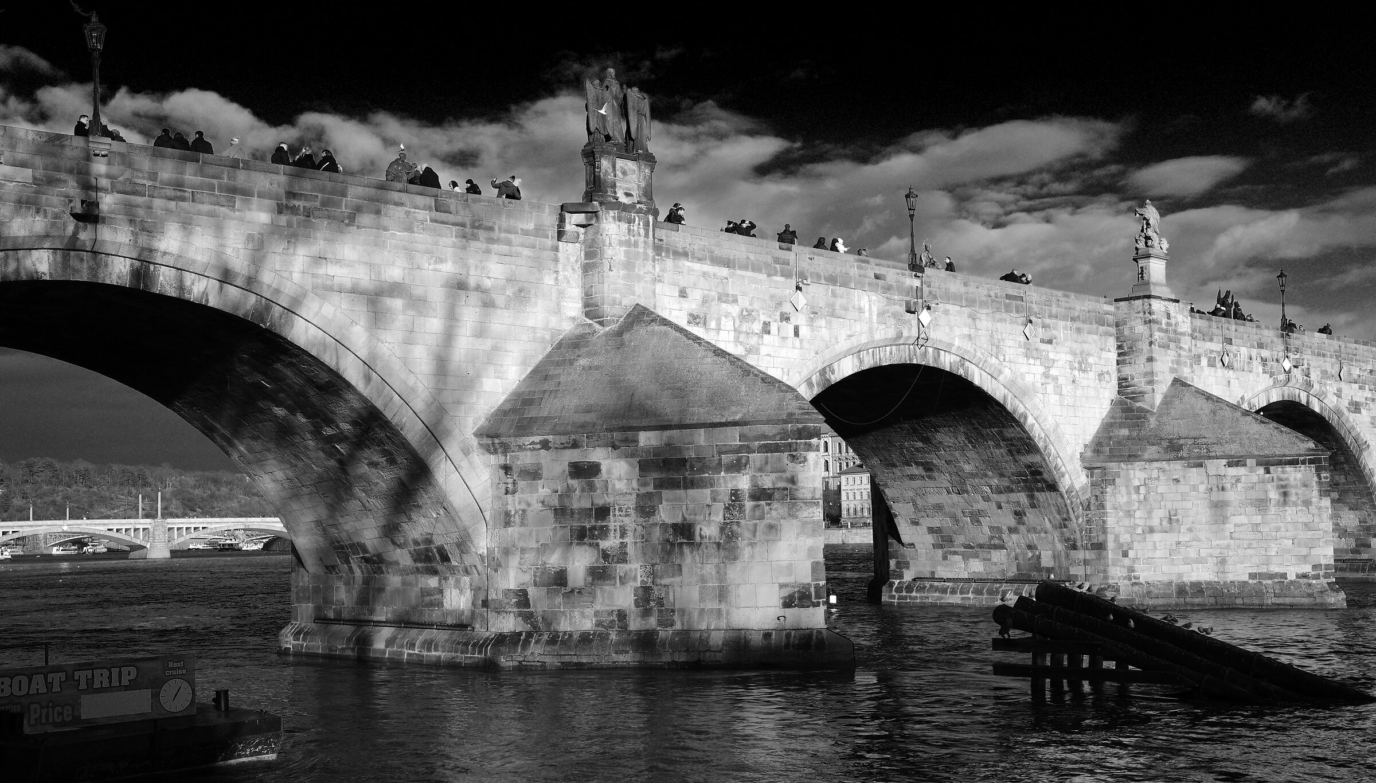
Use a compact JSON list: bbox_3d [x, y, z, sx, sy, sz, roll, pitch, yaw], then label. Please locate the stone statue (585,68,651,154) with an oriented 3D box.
[{"bbox_3d":[-1.994,-8.085,43.958,0.800,2.400,1.950,-6,-7,45],"label":"stone statue"}]

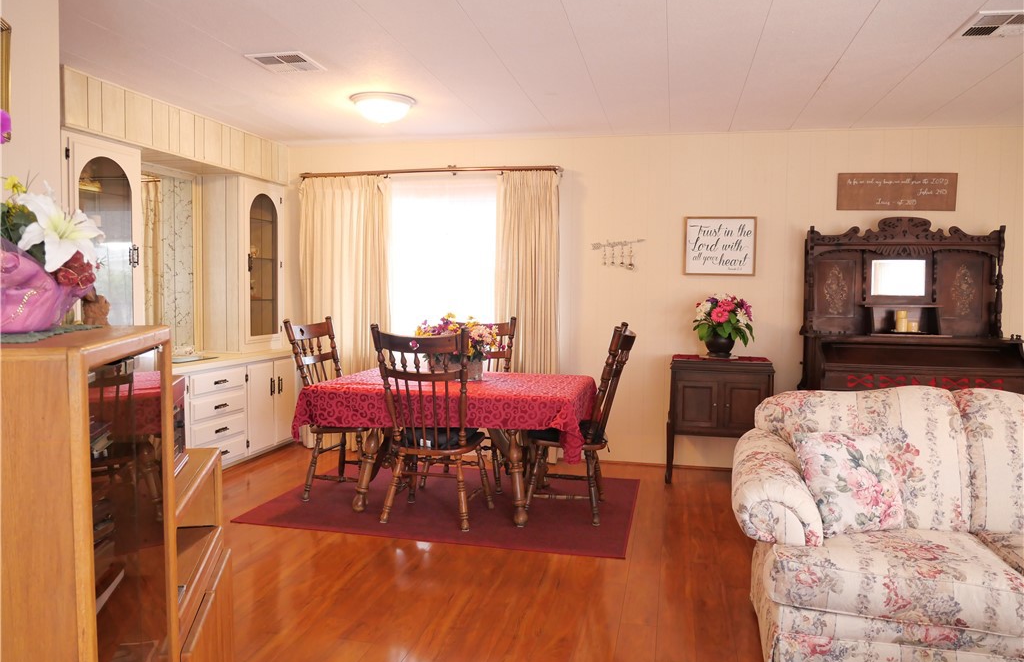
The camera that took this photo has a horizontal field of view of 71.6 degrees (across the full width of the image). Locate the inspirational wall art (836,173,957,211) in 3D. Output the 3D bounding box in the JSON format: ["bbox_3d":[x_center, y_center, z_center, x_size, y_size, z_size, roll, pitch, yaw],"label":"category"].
[{"bbox_3d":[2.591,-0.939,4.796,0.734,0.257,0.022,2,3,13],"label":"inspirational wall art"}]

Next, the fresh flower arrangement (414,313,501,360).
[{"bbox_3d":[-0.336,0.038,4.367,0.510,0.280,0.300,2,3,13],"label":"fresh flower arrangement"}]

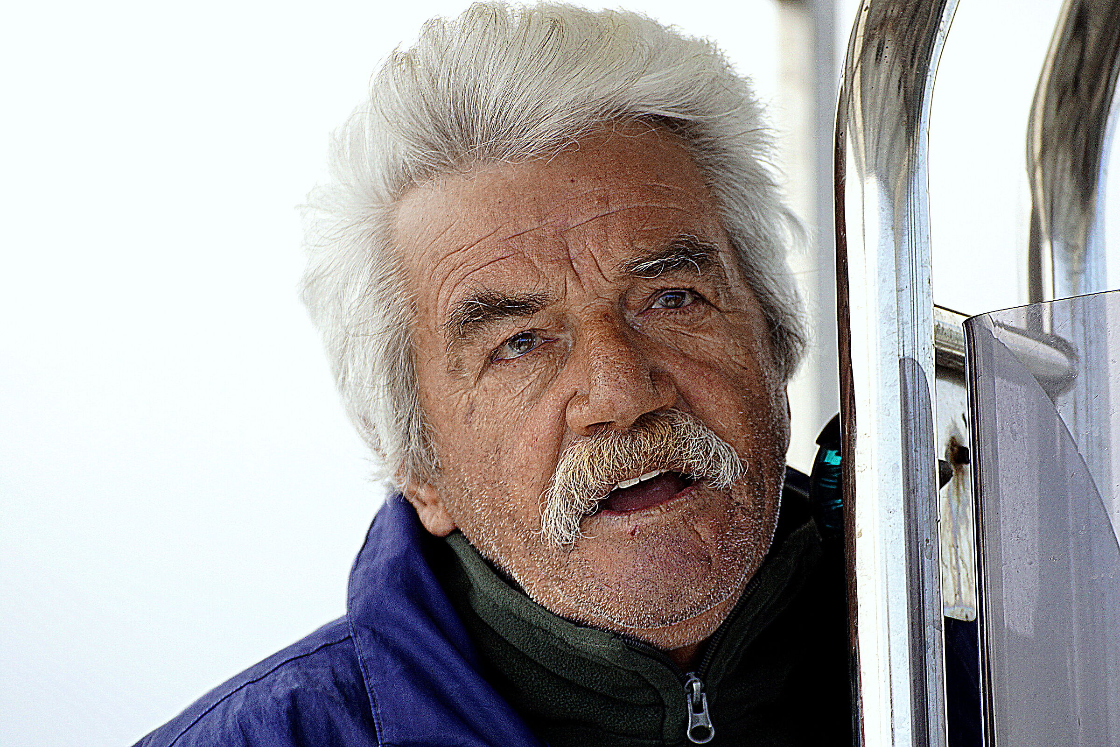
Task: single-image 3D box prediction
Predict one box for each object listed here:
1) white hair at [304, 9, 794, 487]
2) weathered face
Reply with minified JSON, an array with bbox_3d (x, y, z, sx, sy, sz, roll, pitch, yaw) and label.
[{"bbox_3d":[-0.005,-0.049,3.046,0.190,0.203,0.207,-16,-7,-11],"label":"white hair"},{"bbox_3d":[0.015,0.011,2.974,0.154,0.205,0.122,-16,-7,-11],"label":"weathered face"}]

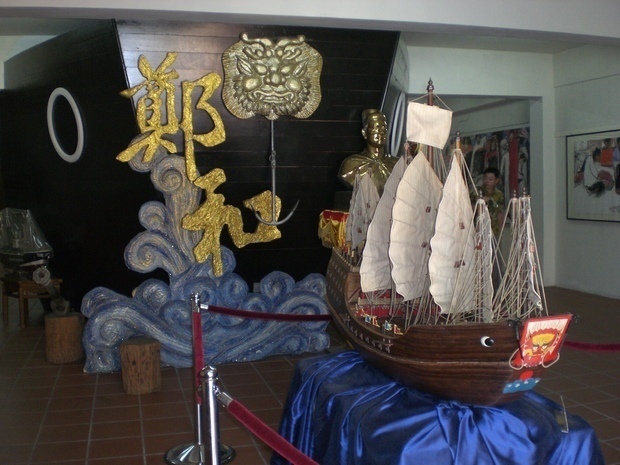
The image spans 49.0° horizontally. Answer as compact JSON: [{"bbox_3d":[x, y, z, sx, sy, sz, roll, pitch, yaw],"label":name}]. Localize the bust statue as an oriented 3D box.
[{"bbox_3d":[0.641,-0.841,6.980,0.660,0.865,0.400,-2,4,-19],"label":"bust statue"}]

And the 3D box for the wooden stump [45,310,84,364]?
[{"bbox_3d":[-2.043,0.880,5.680,0.314,0.374,0.314,0,4,0],"label":"wooden stump"}]

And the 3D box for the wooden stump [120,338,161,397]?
[{"bbox_3d":[-1.195,0.939,4.815,0.277,0.357,0.277,0,4,0],"label":"wooden stump"}]

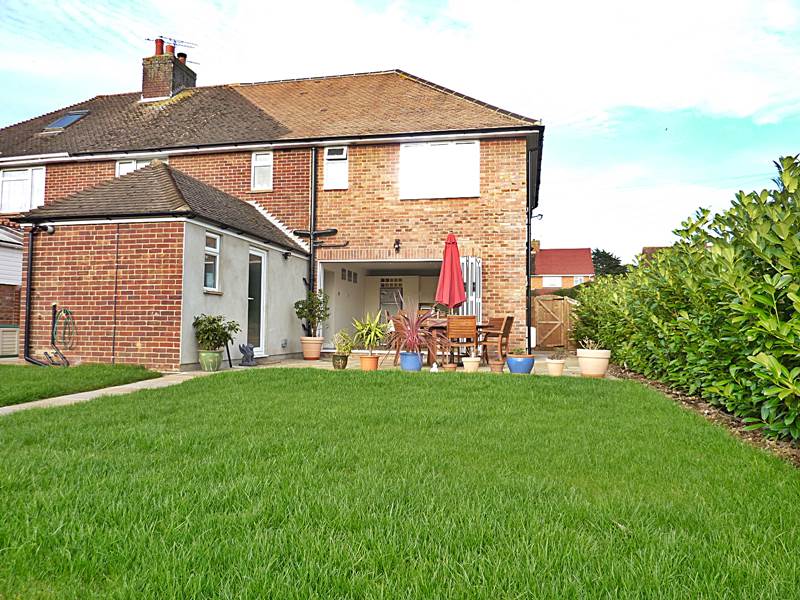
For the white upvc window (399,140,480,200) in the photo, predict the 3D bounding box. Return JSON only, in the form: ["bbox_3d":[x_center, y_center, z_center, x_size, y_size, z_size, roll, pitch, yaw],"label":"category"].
[{"bbox_3d":[0.881,-2.842,12.777,1.795,1.370,0.100,0,-3,12],"label":"white upvc window"}]

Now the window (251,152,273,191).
[{"bbox_3d":[-3.239,-3.018,13.596,0.552,0.942,0.100,0,-3,12],"label":"window"}]

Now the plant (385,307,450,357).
[{"bbox_3d":[0.263,0.459,8.700,0.974,0.783,0.900,0,-3,12],"label":"plant"}]

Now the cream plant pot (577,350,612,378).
[{"bbox_3d":[2.772,0.895,8.250,0.480,0.385,0.480,0,-3,12],"label":"cream plant pot"}]

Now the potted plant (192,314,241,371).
[{"bbox_3d":[-2.652,0.625,8.350,0.680,0.831,0.620,0,-3,12],"label":"potted plant"}]

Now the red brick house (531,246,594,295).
[{"bbox_3d":[14.271,-0.673,56.743,8.500,8.400,8.000,0,-3,12],"label":"red brick house"}]

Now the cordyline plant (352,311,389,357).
[{"bbox_3d":[-0.447,0.522,8.750,0.534,0.666,0.520,1,-3,0],"label":"cordyline plant"}]

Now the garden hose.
[{"bbox_3d":[-5.095,0.449,8.787,0.400,0.638,0.130,0,-3,12],"label":"garden hose"}]

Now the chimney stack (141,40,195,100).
[{"bbox_3d":[-7.334,-7.127,18.479,1.060,1.940,1.280,0,-3,12],"label":"chimney stack"}]

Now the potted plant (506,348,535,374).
[{"bbox_3d":[1.773,0.905,8.500,0.404,0.368,0.410,0,-3,12],"label":"potted plant"}]

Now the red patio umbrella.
[{"bbox_3d":[0.897,-0.011,10.244,0.550,2.316,0.550,0,-3,12],"label":"red patio umbrella"}]

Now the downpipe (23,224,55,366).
[{"bbox_3d":[-5.453,-0.089,8.757,0.482,2.170,0.150,0,-3,12],"label":"downpipe"}]

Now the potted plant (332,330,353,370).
[{"bbox_3d":[-0.891,0.778,8.950,0.304,0.612,0.300,1,-3,0],"label":"potted plant"}]

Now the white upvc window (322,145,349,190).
[{"bbox_3d":[-1.451,-3.000,13.205,0.585,1.008,0.100,0,-3,12],"label":"white upvc window"}]

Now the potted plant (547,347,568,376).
[{"bbox_3d":[2.213,0.871,8.120,0.303,0.408,0.290,0,-3,12],"label":"potted plant"}]

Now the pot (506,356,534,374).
[{"bbox_3d":[1.780,0.950,8.507,0.410,0.277,0.410,0,-3,12],"label":"pot"}]

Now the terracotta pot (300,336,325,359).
[{"bbox_3d":[-1.731,0.963,11.461,0.460,0.455,0.460,1,-3,0],"label":"terracotta pot"}]

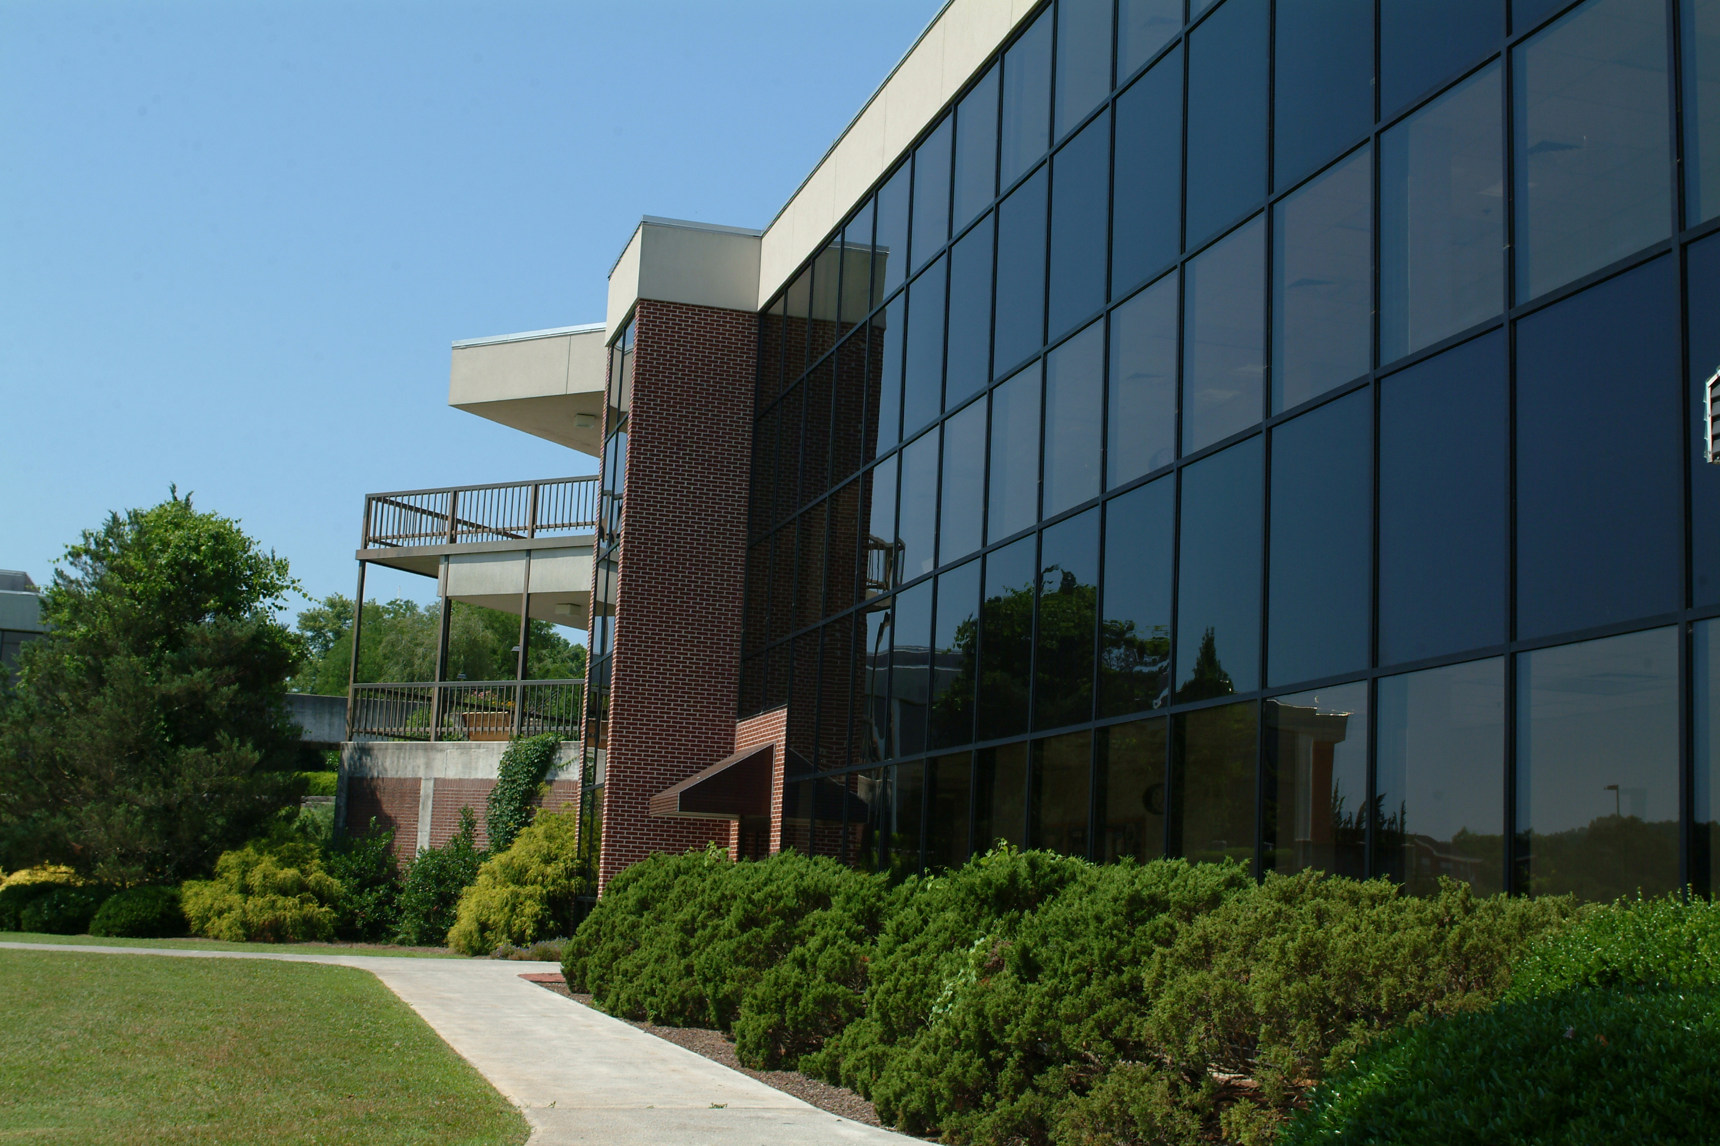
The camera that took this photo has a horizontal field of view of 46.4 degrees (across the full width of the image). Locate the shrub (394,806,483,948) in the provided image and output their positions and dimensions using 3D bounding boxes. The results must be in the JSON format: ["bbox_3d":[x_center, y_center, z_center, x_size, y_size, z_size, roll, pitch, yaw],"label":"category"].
[{"bbox_3d":[-7.517,5.452,35.914,1.650,2.500,1.500,3,-10,0],"label":"shrub"}]

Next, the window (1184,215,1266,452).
[{"bbox_3d":[2.904,-1.872,15.997,0.080,1.688,1.450,6,-10,-16],"label":"window"}]

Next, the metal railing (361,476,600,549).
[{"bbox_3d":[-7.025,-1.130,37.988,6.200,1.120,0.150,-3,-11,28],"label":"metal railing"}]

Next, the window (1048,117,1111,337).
[{"bbox_3d":[2.108,-3.293,19.146,0.080,1.974,1.460,6,-10,-16],"label":"window"}]

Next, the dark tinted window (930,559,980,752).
[{"bbox_3d":[1.050,0.894,21.354,0.100,1.950,1.460,5,-10,-16],"label":"dark tinted window"}]

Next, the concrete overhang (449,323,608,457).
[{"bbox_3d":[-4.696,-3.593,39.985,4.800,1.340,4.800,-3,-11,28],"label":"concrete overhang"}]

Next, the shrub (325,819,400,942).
[{"bbox_3d":[-9.218,5.700,37.151,1.350,2.220,1.300,5,-10,-13],"label":"shrub"}]

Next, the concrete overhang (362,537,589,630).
[{"bbox_3d":[-6.014,0.297,39.873,6.400,1.040,4.600,-2,-11,28],"label":"concrete overhang"}]

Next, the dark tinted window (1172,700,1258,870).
[{"bbox_3d":[2.719,1.850,15.315,0.080,1.659,1.460,6,-10,-16],"label":"dark tinted window"}]

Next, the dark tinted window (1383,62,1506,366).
[{"bbox_3d":[3.794,-2.321,13.103,0.080,1.688,1.450,6,-10,-16],"label":"dark tinted window"}]

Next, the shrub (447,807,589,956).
[{"bbox_3d":[-5.833,5.263,34.218,2.400,2.500,2.200,3,-10,0],"label":"shrub"}]

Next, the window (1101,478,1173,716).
[{"bbox_3d":[2.368,0.221,17.073,0.080,1.957,1.460,6,-10,-16],"label":"window"}]

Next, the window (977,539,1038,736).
[{"bbox_3d":[1.488,0.671,19.908,0.100,1.950,1.460,5,-10,-16],"label":"window"}]

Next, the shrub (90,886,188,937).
[{"bbox_3d":[-12.209,5.726,33.917,1.550,0.870,1.500,6,-10,-19],"label":"shrub"}]

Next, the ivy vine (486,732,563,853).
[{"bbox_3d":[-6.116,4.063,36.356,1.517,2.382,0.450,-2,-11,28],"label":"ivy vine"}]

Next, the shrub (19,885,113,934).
[{"bbox_3d":[-13.457,5.706,34.000,1.568,0.818,1.400,6,-10,-21],"label":"shrub"}]

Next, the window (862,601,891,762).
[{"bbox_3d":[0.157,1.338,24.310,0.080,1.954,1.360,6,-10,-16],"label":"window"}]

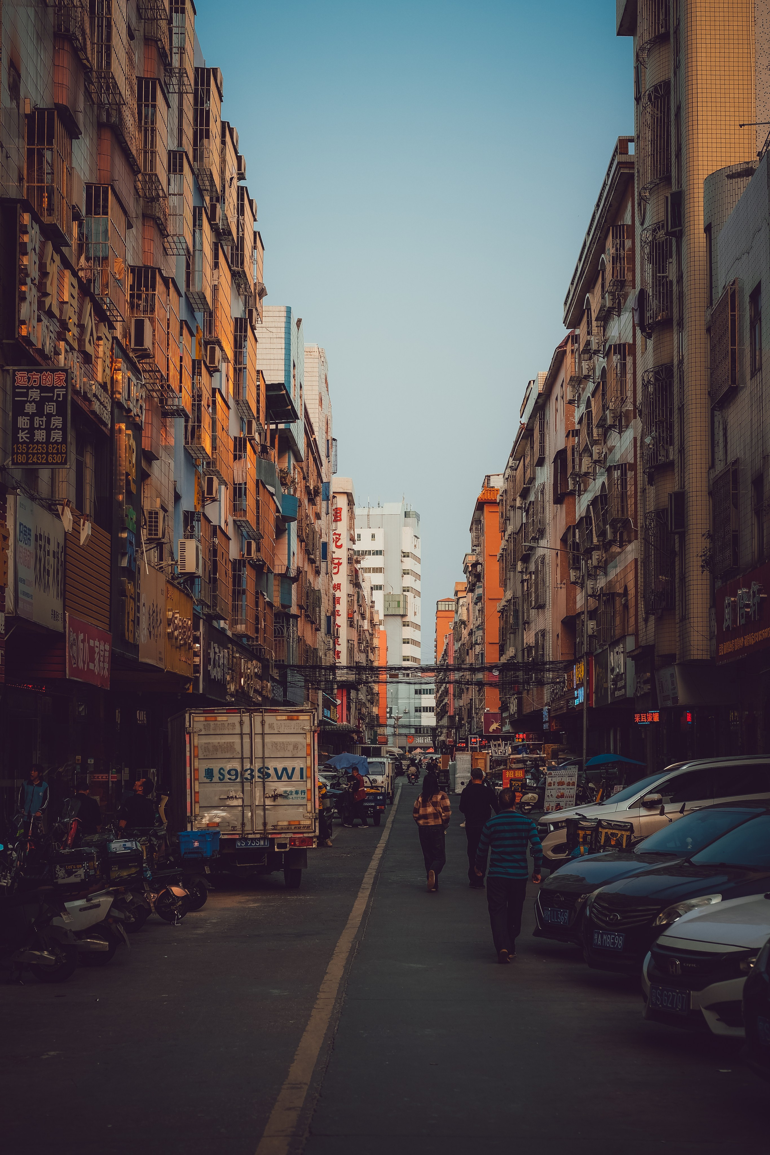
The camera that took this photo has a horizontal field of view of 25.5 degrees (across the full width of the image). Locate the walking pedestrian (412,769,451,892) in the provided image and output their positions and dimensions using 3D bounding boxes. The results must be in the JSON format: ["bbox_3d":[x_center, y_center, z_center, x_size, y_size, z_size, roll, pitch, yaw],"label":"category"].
[{"bbox_3d":[0.650,3.577,24.008,0.540,1.690,0.520,0,-6,0],"label":"walking pedestrian"}]

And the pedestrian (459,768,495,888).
[{"bbox_3d":[1.353,3.619,24.506,0.560,1.710,0.420,0,-6,1],"label":"pedestrian"}]

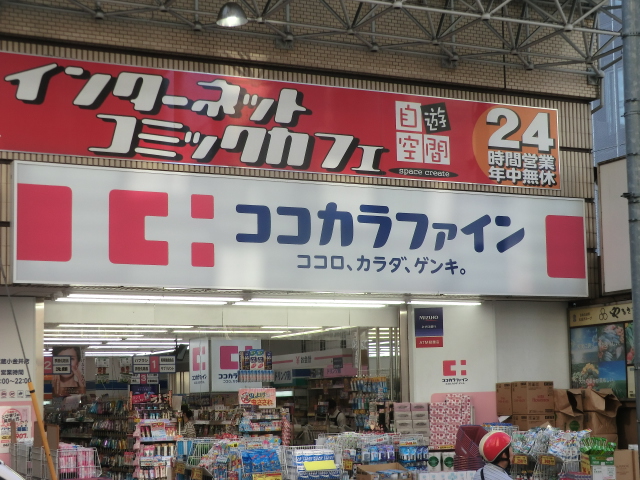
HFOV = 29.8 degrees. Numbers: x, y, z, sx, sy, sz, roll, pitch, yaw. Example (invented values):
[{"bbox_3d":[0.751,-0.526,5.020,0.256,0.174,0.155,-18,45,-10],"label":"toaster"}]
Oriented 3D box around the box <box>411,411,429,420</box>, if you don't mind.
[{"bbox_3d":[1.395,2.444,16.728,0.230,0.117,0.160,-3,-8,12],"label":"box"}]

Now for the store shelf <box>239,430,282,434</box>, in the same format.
[{"bbox_3d":[-0.996,3.219,20.118,0.810,0.050,0.400,3,-8,-25],"label":"store shelf"}]

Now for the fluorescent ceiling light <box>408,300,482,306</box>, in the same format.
[{"bbox_3d":[1.807,0.911,17.298,1.230,0.080,0.100,2,-8,-25],"label":"fluorescent ceiling light"}]

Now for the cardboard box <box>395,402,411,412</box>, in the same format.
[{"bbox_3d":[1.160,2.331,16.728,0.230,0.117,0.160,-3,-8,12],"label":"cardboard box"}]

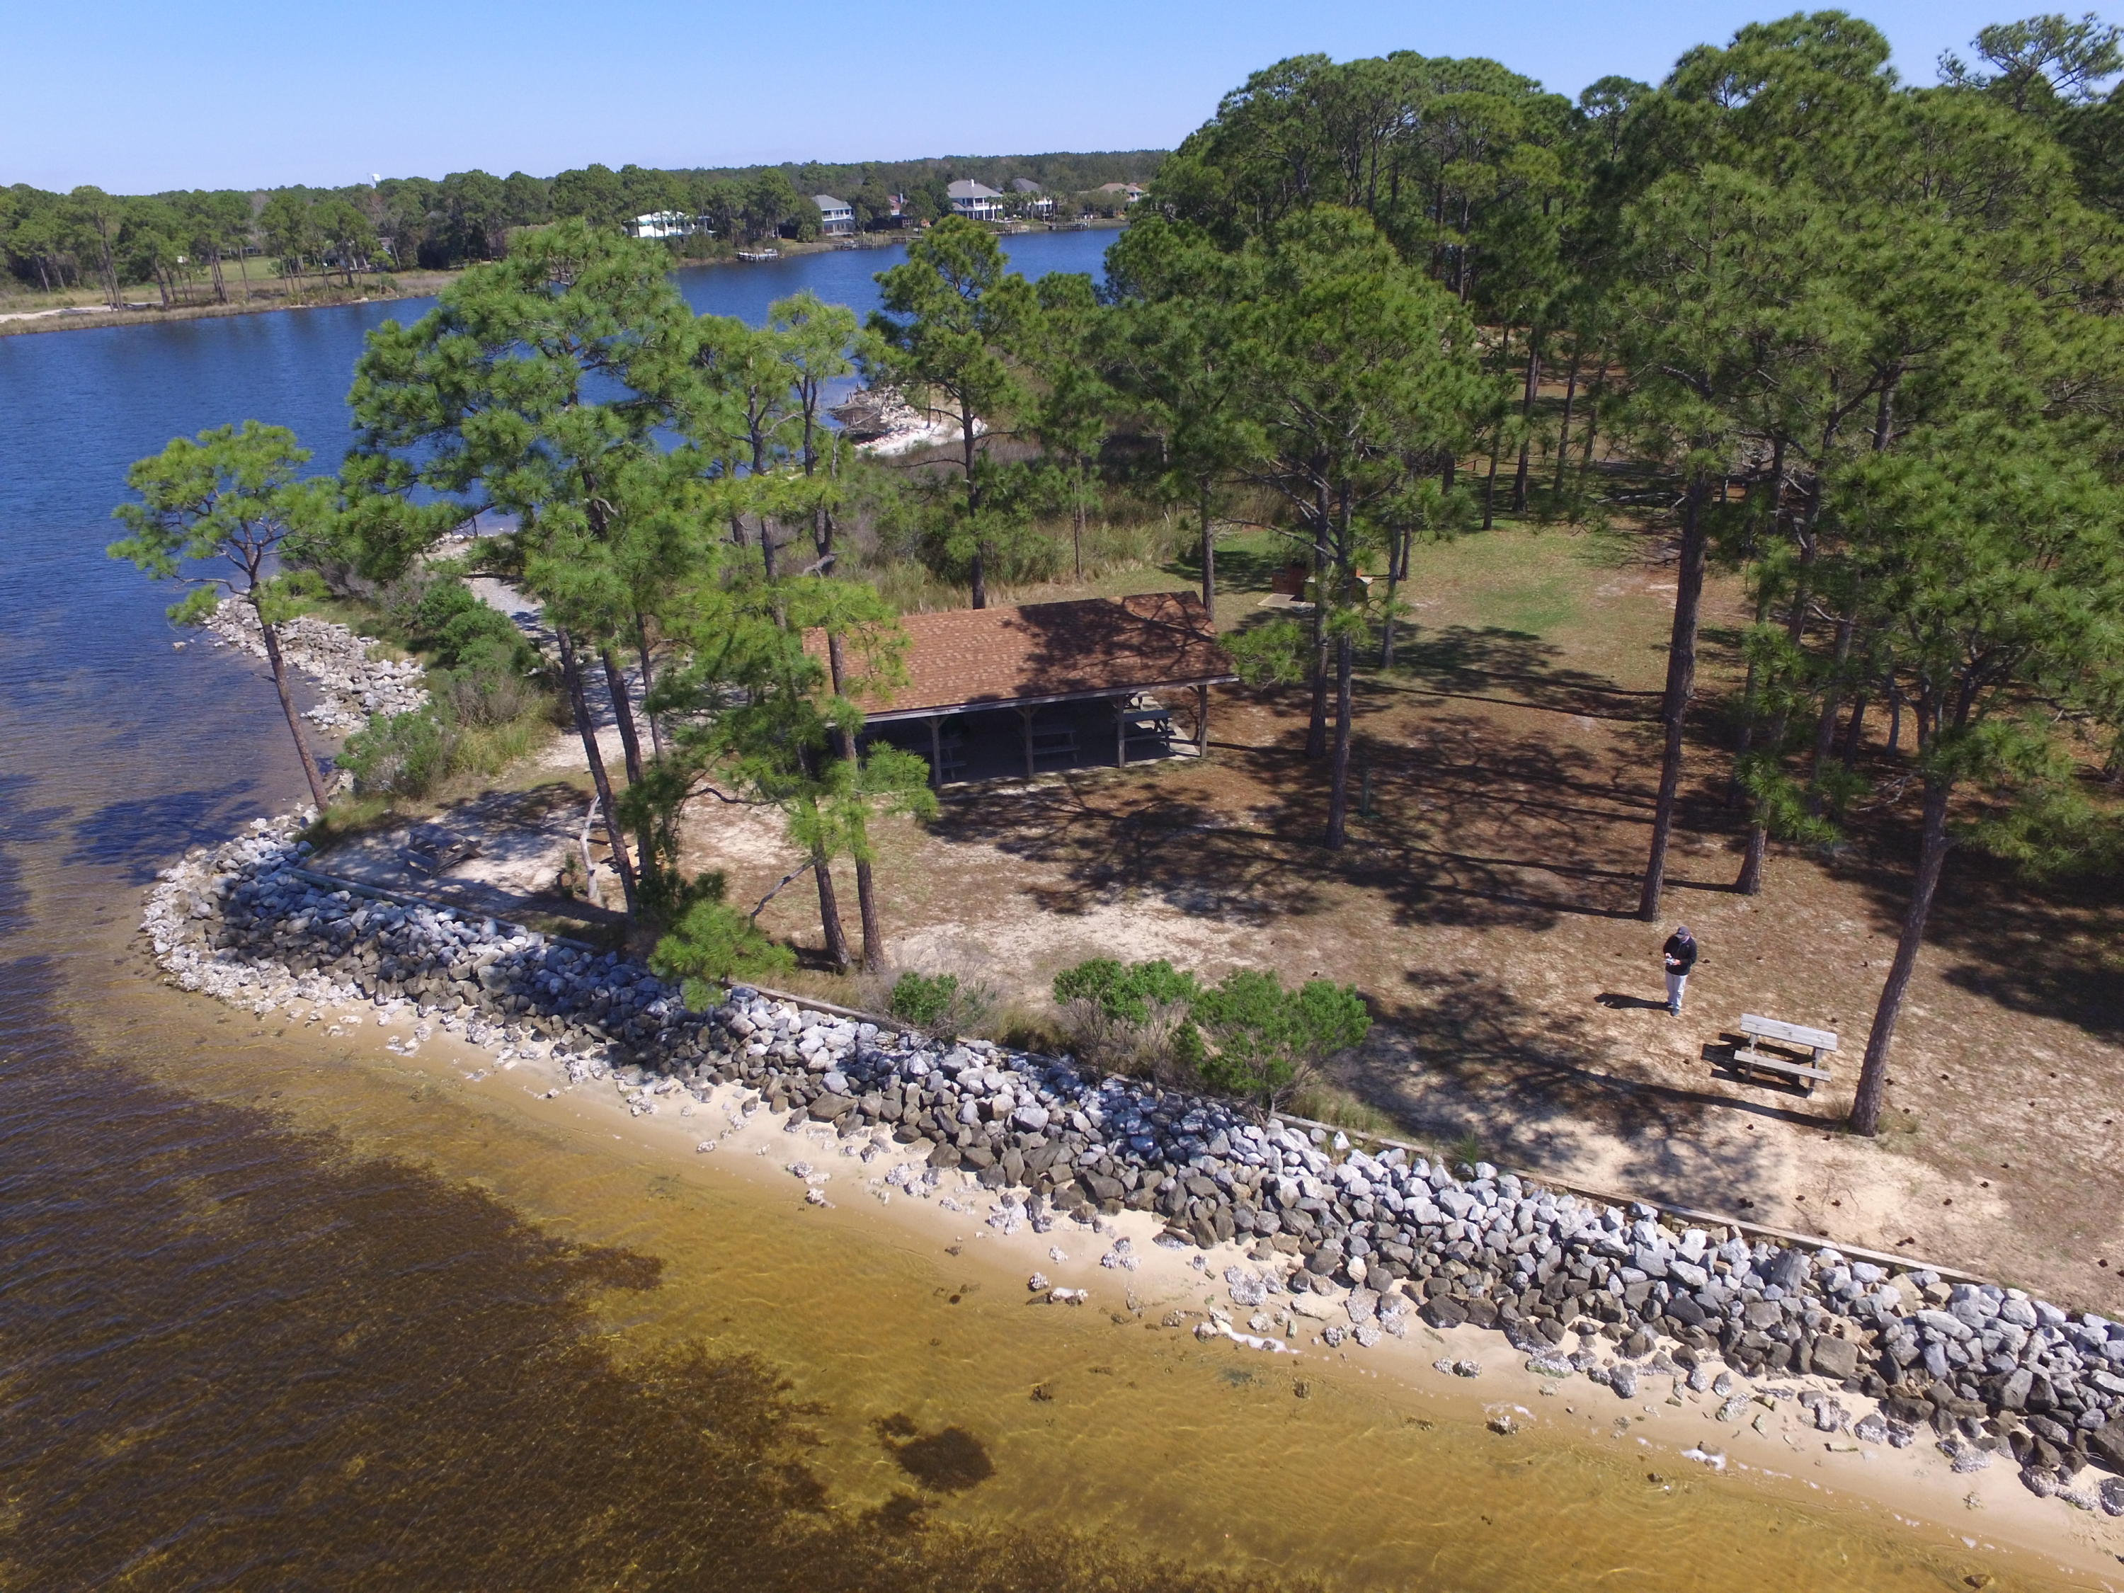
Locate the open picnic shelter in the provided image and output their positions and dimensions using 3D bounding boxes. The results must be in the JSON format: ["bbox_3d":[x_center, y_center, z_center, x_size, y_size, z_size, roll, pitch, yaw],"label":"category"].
[{"bbox_3d":[-1.519,-3.754,35.868,11.400,3.550,8.300,-6,28,-7],"label":"open picnic shelter"}]

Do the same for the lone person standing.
[{"bbox_3d":[11.712,3.277,23.228,0.580,1.800,0.460,14,32,29],"label":"lone person standing"}]

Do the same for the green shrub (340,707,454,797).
[{"bbox_3d":[-18.184,-1.171,33.601,2.737,2.354,2.463,-18,31,-27],"label":"green shrub"}]

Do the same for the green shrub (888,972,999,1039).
[{"bbox_3d":[-2.301,4.022,23.666,2.075,1.143,1.494,-2,28,0],"label":"green shrub"}]

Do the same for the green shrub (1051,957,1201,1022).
[{"bbox_3d":[1.203,3.931,23.144,2.727,1.521,2.046,-2,28,0],"label":"green shrub"}]

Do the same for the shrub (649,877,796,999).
[{"bbox_3d":[-6.855,2.897,24.873,2.787,2.365,2.452,-2,28,0],"label":"shrub"}]

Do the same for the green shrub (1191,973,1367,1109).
[{"bbox_3d":[3.851,4.266,21.578,3.019,2.176,2.475,-2,28,0],"label":"green shrub"}]

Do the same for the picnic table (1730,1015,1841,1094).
[{"bbox_3d":[12.853,4.521,21.857,1.520,0.780,1.380,13,31,26],"label":"picnic table"}]

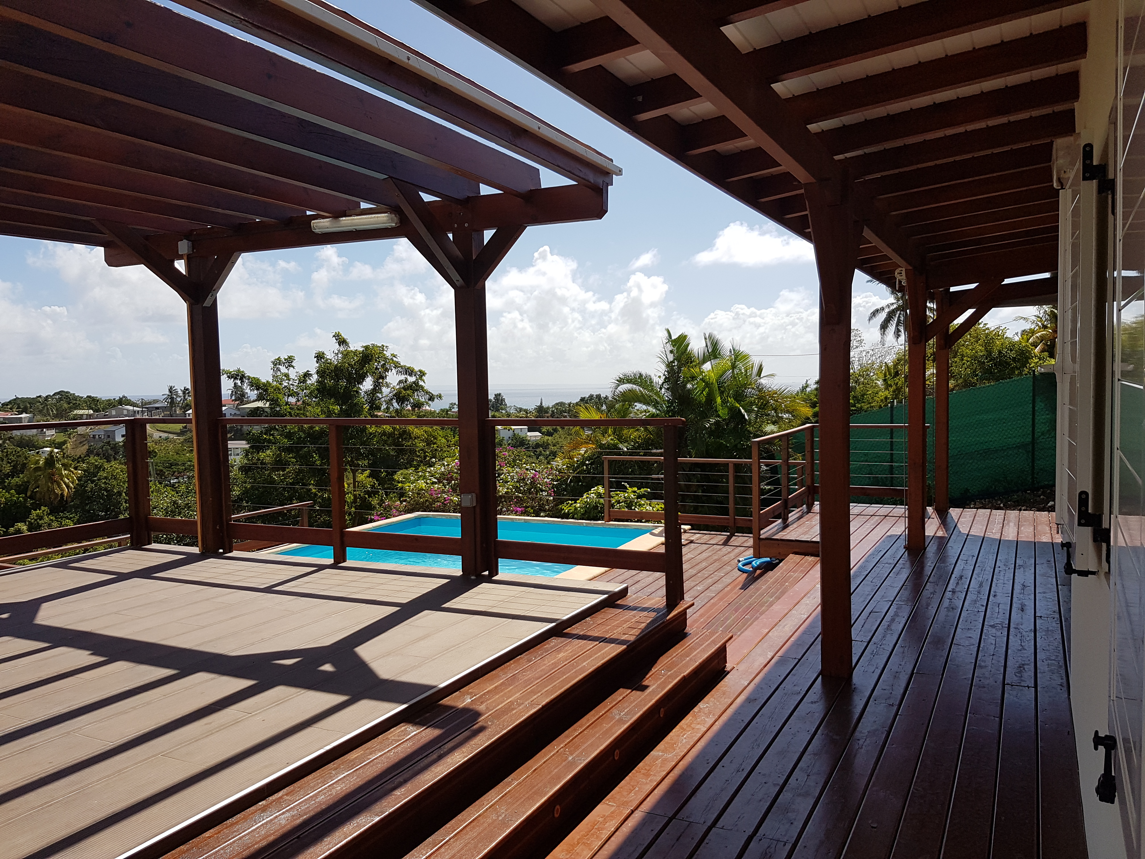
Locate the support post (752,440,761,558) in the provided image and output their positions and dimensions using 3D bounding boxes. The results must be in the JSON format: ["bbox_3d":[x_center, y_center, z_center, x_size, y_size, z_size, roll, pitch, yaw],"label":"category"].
[{"bbox_3d":[1.854,0.700,8.634,0.066,1.196,0.066,0,4,28],"label":"support post"}]

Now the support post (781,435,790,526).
[{"bbox_3d":[2.334,0.550,9.419,0.066,0.955,0.066,0,4,28],"label":"support post"}]

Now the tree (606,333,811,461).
[{"bbox_3d":[2.382,0.248,14.613,3.209,3.867,3.000,-1,3,9],"label":"tree"}]

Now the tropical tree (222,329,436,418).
[{"bbox_3d":[-4.808,0.299,17.635,4.254,4.594,4.000,-2,3,-15],"label":"tropical tree"}]

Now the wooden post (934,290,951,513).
[{"bbox_3d":[4.262,-0.322,9.892,0.140,2.537,0.140,0,4,28],"label":"wooden post"}]

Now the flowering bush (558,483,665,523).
[{"bbox_3d":[0.647,1.221,13.323,1.564,0.769,1.100,-1,3,3],"label":"flowering bush"}]

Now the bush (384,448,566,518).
[{"bbox_3d":[-1.580,1.004,14.341,2.939,1.401,1.800,-2,3,-6],"label":"bush"}]

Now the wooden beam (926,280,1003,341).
[{"bbox_3d":[3.403,-1.062,7.576,0.778,0.124,0.080,-43,-16,24],"label":"wooden beam"}]

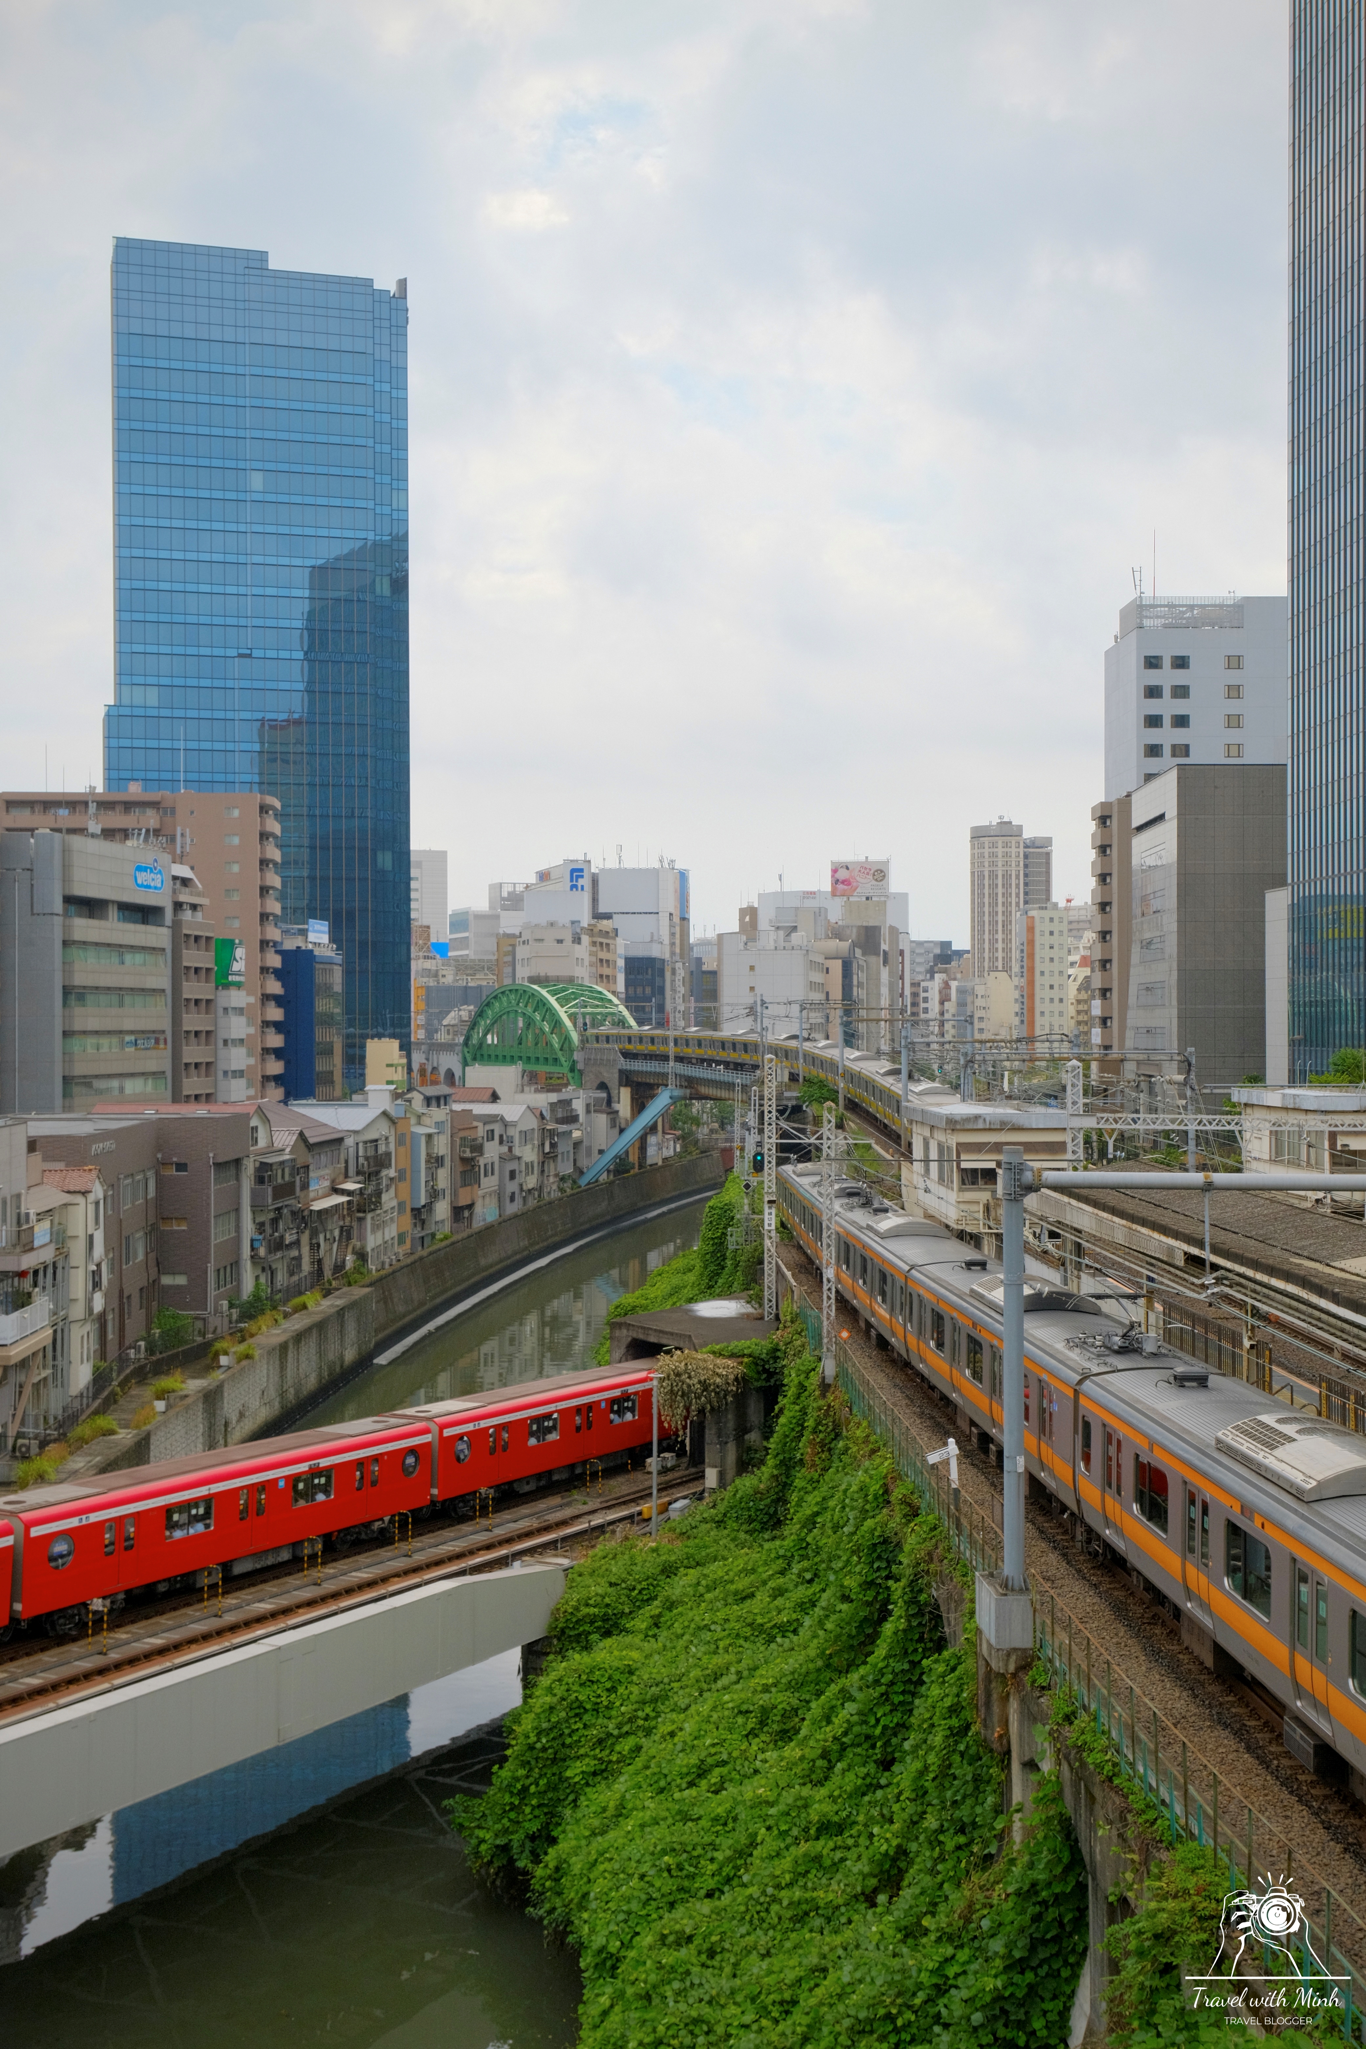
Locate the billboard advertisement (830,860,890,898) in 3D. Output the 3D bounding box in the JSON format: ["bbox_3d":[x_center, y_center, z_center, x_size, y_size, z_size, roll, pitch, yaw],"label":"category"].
[{"bbox_3d":[31.100,-25.600,380.000,10.000,6.000,0.900,0,0,3],"label":"billboard advertisement"}]

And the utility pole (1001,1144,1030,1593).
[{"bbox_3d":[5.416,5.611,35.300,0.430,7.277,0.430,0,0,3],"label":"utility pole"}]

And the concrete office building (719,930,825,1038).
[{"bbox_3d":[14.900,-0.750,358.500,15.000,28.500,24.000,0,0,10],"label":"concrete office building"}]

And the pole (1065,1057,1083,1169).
[{"bbox_3d":[12.350,5.300,68.000,0.500,8.500,0.500,0,0,-3],"label":"pole"}]

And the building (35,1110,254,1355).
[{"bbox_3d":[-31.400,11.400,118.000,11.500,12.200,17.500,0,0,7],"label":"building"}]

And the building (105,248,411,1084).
[{"bbox_3d":[-60.000,-44.000,300.000,39.000,116.000,30.000,0,0,-16],"label":"building"}]

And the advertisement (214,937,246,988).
[{"bbox_3d":[-43.600,-6.000,208.000,1.800,4.600,3.700,0,0,32],"label":"advertisement"}]

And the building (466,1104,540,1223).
[{"bbox_3d":[-18.000,12.400,198.000,7.300,9.900,15.000,0,0,10],"label":"building"}]

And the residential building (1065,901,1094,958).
[{"bbox_3d":[148.976,-14.706,808.000,15.000,59.412,15.000,0,0,0],"label":"residential building"}]

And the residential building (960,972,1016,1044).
[{"bbox_3d":[81.890,0.328,576.000,12.500,29.345,14.000,0,0,0],"label":"residential building"}]

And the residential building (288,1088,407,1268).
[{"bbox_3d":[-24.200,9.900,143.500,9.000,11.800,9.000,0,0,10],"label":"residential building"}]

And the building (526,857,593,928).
[{"bbox_3d":[-26.000,-9.650,453.000,12.500,48.300,18.000,0,0,-13],"label":"building"}]

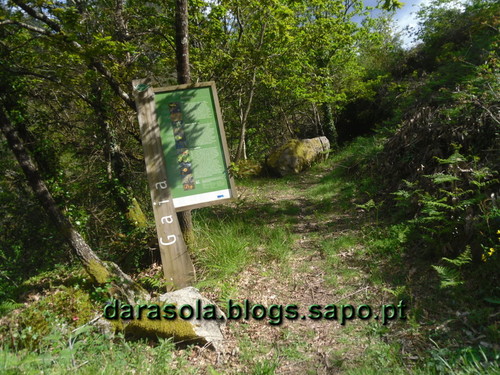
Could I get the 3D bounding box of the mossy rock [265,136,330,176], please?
[{"bbox_3d":[1.346,-0.843,11.000,1.200,0.950,2.100,1,7,30],"label":"mossy rock"}]

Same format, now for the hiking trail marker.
[{"bbox_3d":[-0.548,-0.050,3.773,0.820,1.940,0.120,-12,7,-23],"label":"hiking trail marker"}]

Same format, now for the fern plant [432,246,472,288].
[{"bbox_3d":[1.803,0.712,3.600,0.340,0.340,0.300,-1,7,17],"label":"fern plant"}]

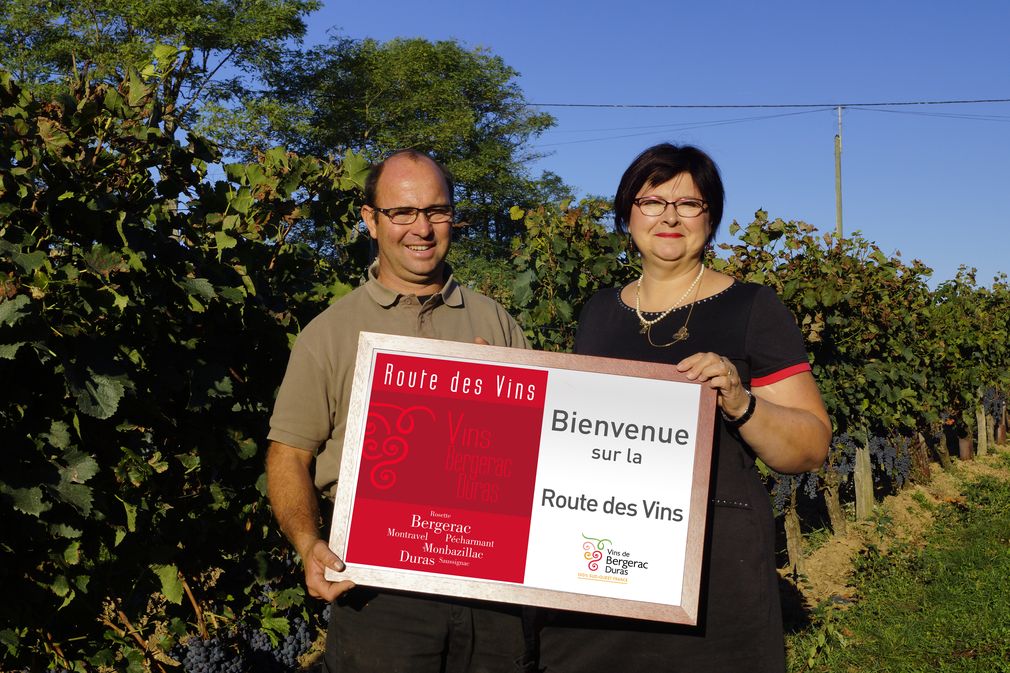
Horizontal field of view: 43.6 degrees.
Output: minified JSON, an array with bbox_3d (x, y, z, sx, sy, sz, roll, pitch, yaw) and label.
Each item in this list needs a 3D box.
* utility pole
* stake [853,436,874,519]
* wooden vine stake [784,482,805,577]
[{"bbox_3d":[9.540,-2.659,36.000,0.220,7.920,0.210,-1,0,15],"label":"utility pole"},{"bbox_3d":[2.304,0.911,8.100,0.115,0.540,0.100,-1,0,16],"label":"stake"},{"bbox_3d":[1.424,0.948,6.200,0.080,0.460,0.080,-3,0,13],"label":"wooden vine stake"}]

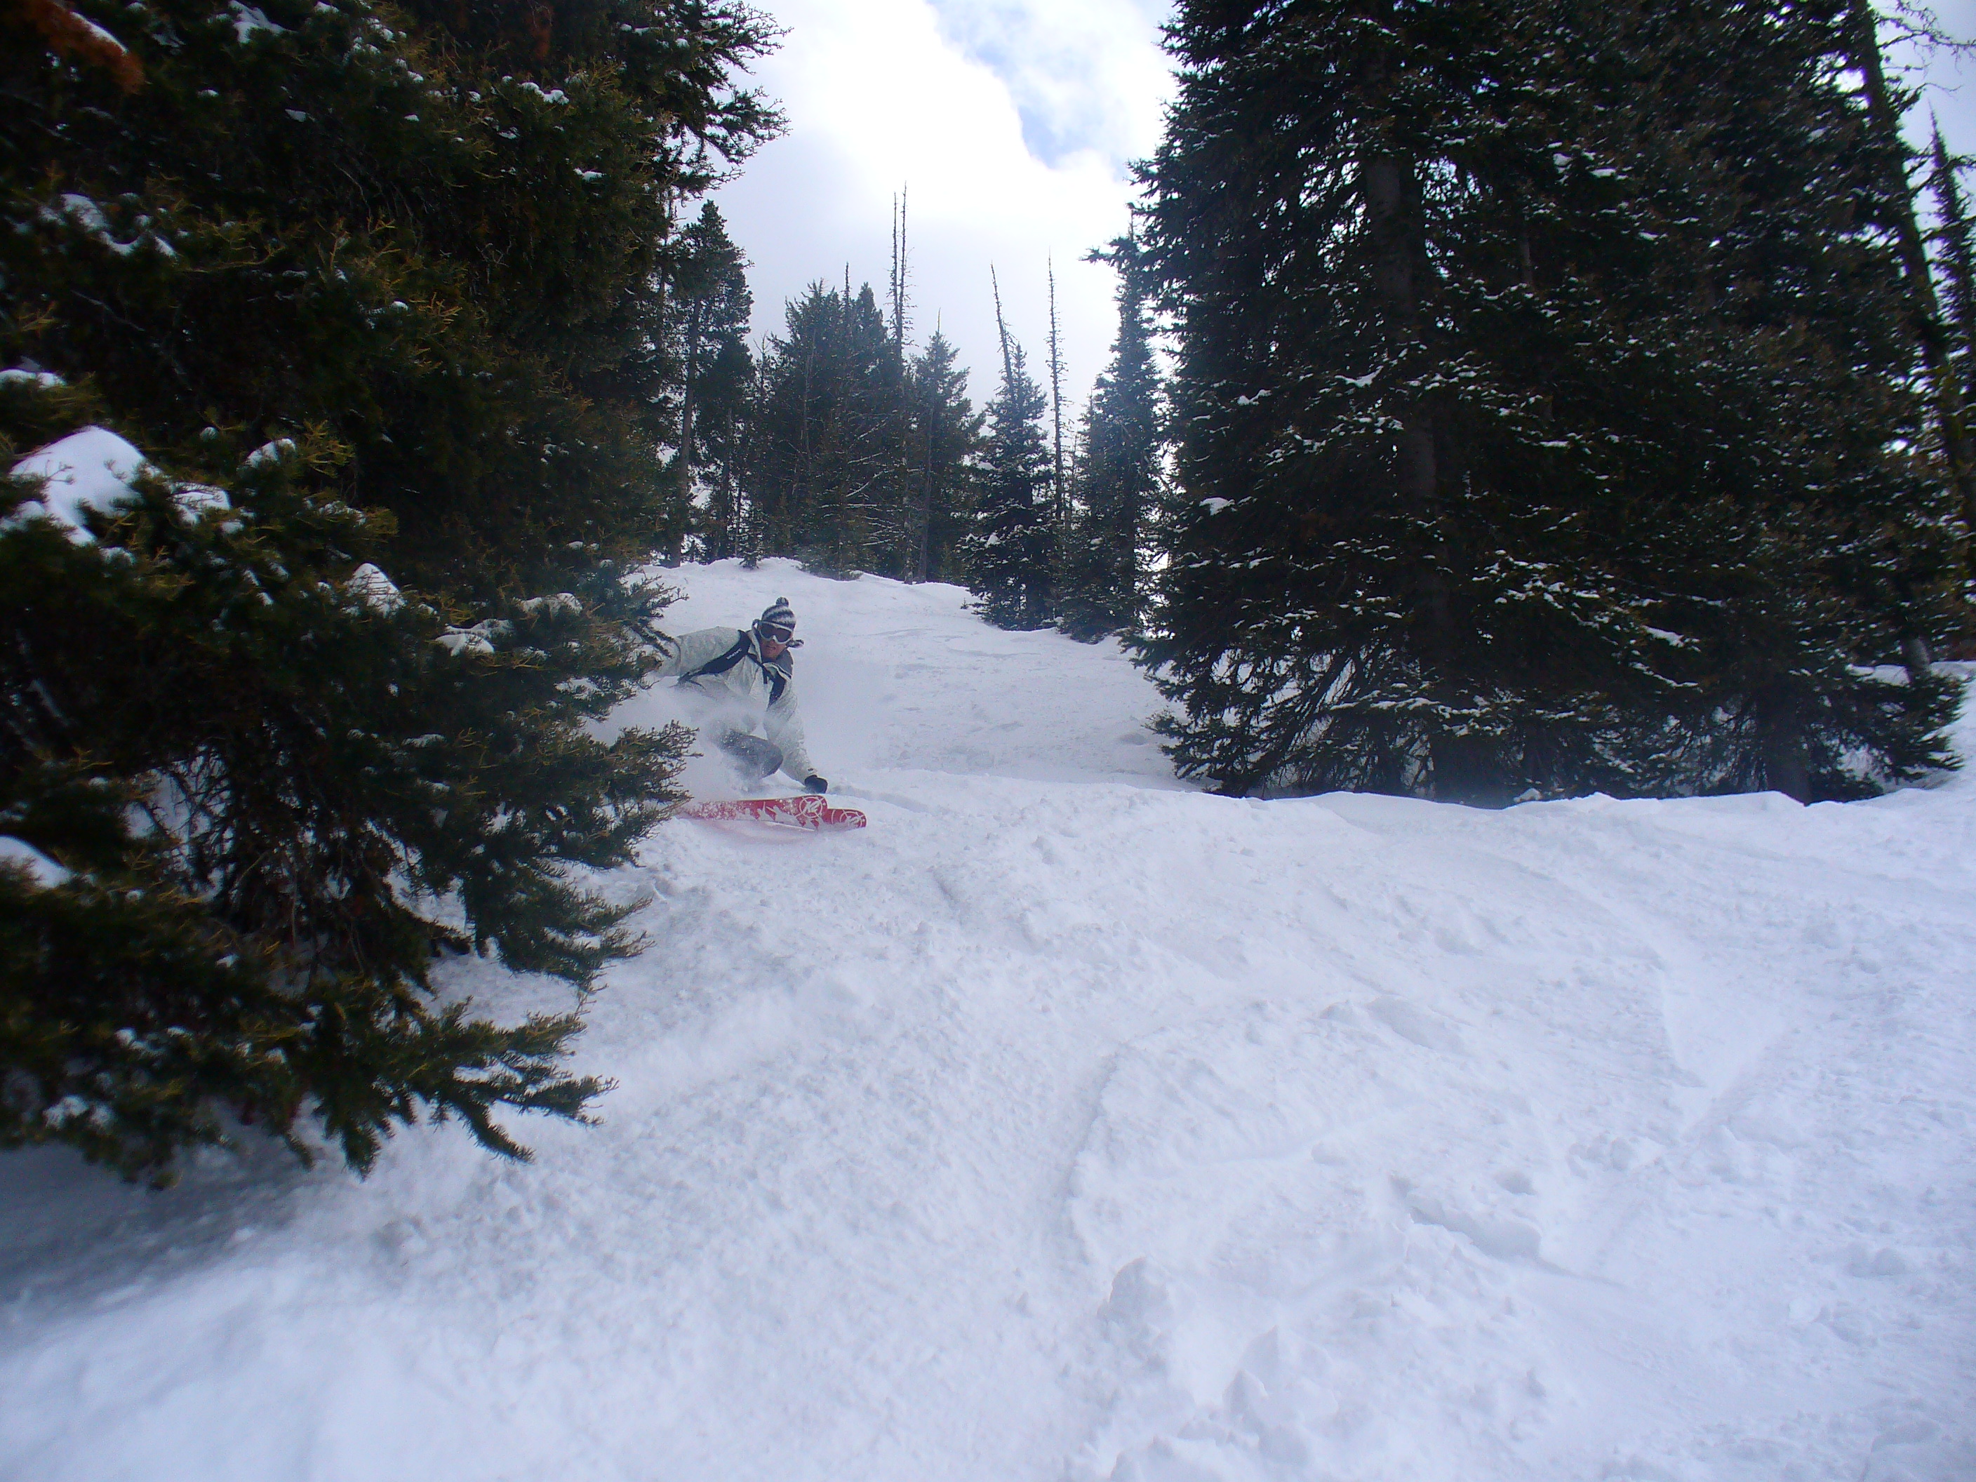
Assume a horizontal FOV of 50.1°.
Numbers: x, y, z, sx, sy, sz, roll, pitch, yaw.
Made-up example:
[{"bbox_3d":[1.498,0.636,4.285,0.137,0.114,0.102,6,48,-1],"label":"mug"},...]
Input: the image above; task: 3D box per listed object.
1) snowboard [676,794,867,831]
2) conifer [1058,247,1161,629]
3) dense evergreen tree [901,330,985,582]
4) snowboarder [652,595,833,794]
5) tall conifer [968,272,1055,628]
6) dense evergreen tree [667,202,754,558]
[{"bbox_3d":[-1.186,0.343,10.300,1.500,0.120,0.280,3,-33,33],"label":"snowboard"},{"bbox_3d":[2.236,-5.539,37.542,2.100,8.231,2.100,0,-22,0],"label":"conifer"},{"bbox_3d":[-1.040,-6.159,45.156,2.100,6.174,2.100,0,-22,0],"label":"dense evergreen tree"},{"bbox_3d":[-1.228,-0.201,10.400,0.880,0.980,0.750,8,-23,-19],"label":"snowboarder"},{"bbox_3d":[0.504,-5.550,39.417,2.000,7.568,2.000,0,-22,0],"label":"tall conifer"},{"bbox_3d":[-6.265,-8.133,46.711,2.300,9.137,2.300,0,-22,0],"label":"dense evergreen tree"}]

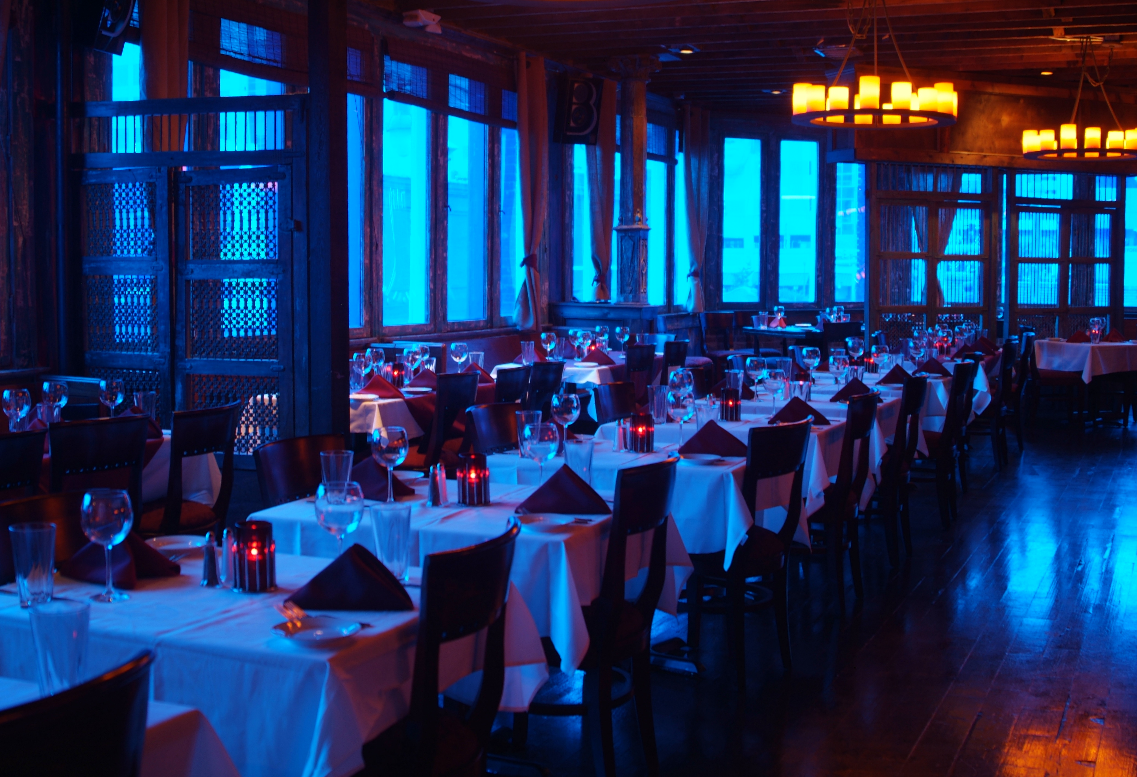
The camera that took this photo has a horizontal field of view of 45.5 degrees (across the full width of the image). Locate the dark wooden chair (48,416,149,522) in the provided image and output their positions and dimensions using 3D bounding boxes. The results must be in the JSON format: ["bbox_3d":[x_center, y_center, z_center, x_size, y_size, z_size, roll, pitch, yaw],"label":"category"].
[{"bbox_3d":[-1.822,0.531,4.750,0.520,0.870,0.430,2,5,25],"label":"dark wooden chair"}]

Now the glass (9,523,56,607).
[{"bbox_3d":[-1.063,0.353,2.704,0.092,0.155,0.092,2,5,25],"label":"glass"}]

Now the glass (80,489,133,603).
[{"bbox_3d":[-0.872,0.297,2.565,0.095,0.205,0.095,1,5,0],"label":"glass"}]

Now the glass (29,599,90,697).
[{"bbox_3d":[-0.734,0.382,1.963,0.090,0.150,0.090,2,5,25],"label":"glass"}]

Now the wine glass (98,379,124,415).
[{"bbox_3d":[-1.639,0.074,4.870,0.094,0.205,0.094,1,5,0],"label":"wine glass"}]

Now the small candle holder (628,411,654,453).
[{"bbox_3d":[0.269,0.161,4.985,0.093,0.132,0.093,1,5,3],"label":"small candle holder"}]

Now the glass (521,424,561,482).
[{"bbox_3d":[-0.081,0.208,3.971,0.108,0.207,0.108,0,5,-1],"label":"glass"}]

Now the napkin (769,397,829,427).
[{"bbox_3d":[1.032,0.092,5.955,0.275,0.122,0.160,3,6,30],"label":"napkin"}]

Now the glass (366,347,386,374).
[{"bbox_3d":[-1.023,-0.104,7.209,0.099,0.211,0.099,2,5,25],"label":"glass"}]

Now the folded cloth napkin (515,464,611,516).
[{"bbox_3d":[-0.011,0.270,3.681,0.255,0.130,0.160,1,5,13],"label":"folded cloth napkin"}]

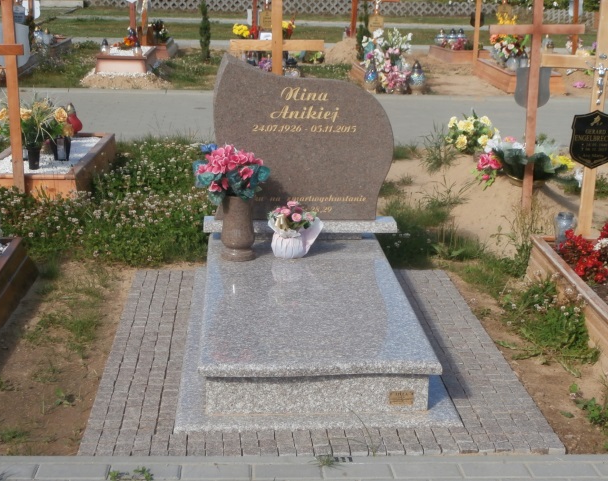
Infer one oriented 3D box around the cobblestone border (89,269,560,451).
[{"bbox_3d":[0.004,0.406,4.081,1.460,0.060,1.905,0,15,-4],"label":"cobblestone border"}]

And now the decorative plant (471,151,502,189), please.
[{"bbox_3d":[1.140,-0.441,6.550,0.190,0.210,0.190,1,15,0],"label":"decorative plant"}]

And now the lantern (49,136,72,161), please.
[{"bbox_3d":[-1.567,-0.598,6.850,0.120,0.165,0.120,1,15,0],"label":"lantern"}]

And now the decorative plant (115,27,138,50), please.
[{"bbox_3d":[-2.323,-2.620,13.800,0.330,0.290,0.300,0,15,-4],"label":"decorative plant"}]

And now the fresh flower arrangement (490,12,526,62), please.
[{"bbox_3d":[2.508,-2.477,12.900,0.460,0.600,0.400,-2,15,-10],"label":"fresh flower arrangement"}]

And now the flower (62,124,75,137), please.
[{"bbox_3d":[-1.517,-0.708,6.800,0.075,0.075,0.070,3,15,10],"label":"flower"}]

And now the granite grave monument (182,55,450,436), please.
[{"bbox_3d":[0.005,-0.138,4.043,0.910,1.030,1.805,0,15,-4],"label":"granite grave monument"}]

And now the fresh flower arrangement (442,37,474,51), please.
[{"bbox_3d":[2.227,-2.872,15.300,0.430,0.190,0.280,0,15,-4],"label":"fresh flower arrangement"}]

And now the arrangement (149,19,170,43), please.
[{"bbox_3d":[-2.083,-3.013,15.200,0.320,0.320,0.300,0,15,-4],"label":"arrangement"}]

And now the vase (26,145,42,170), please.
[{"bbox_3d":[-1.661,-0.522,6.500,0.095,0.150,0.095,0,15,-4],"label":"vase"}]

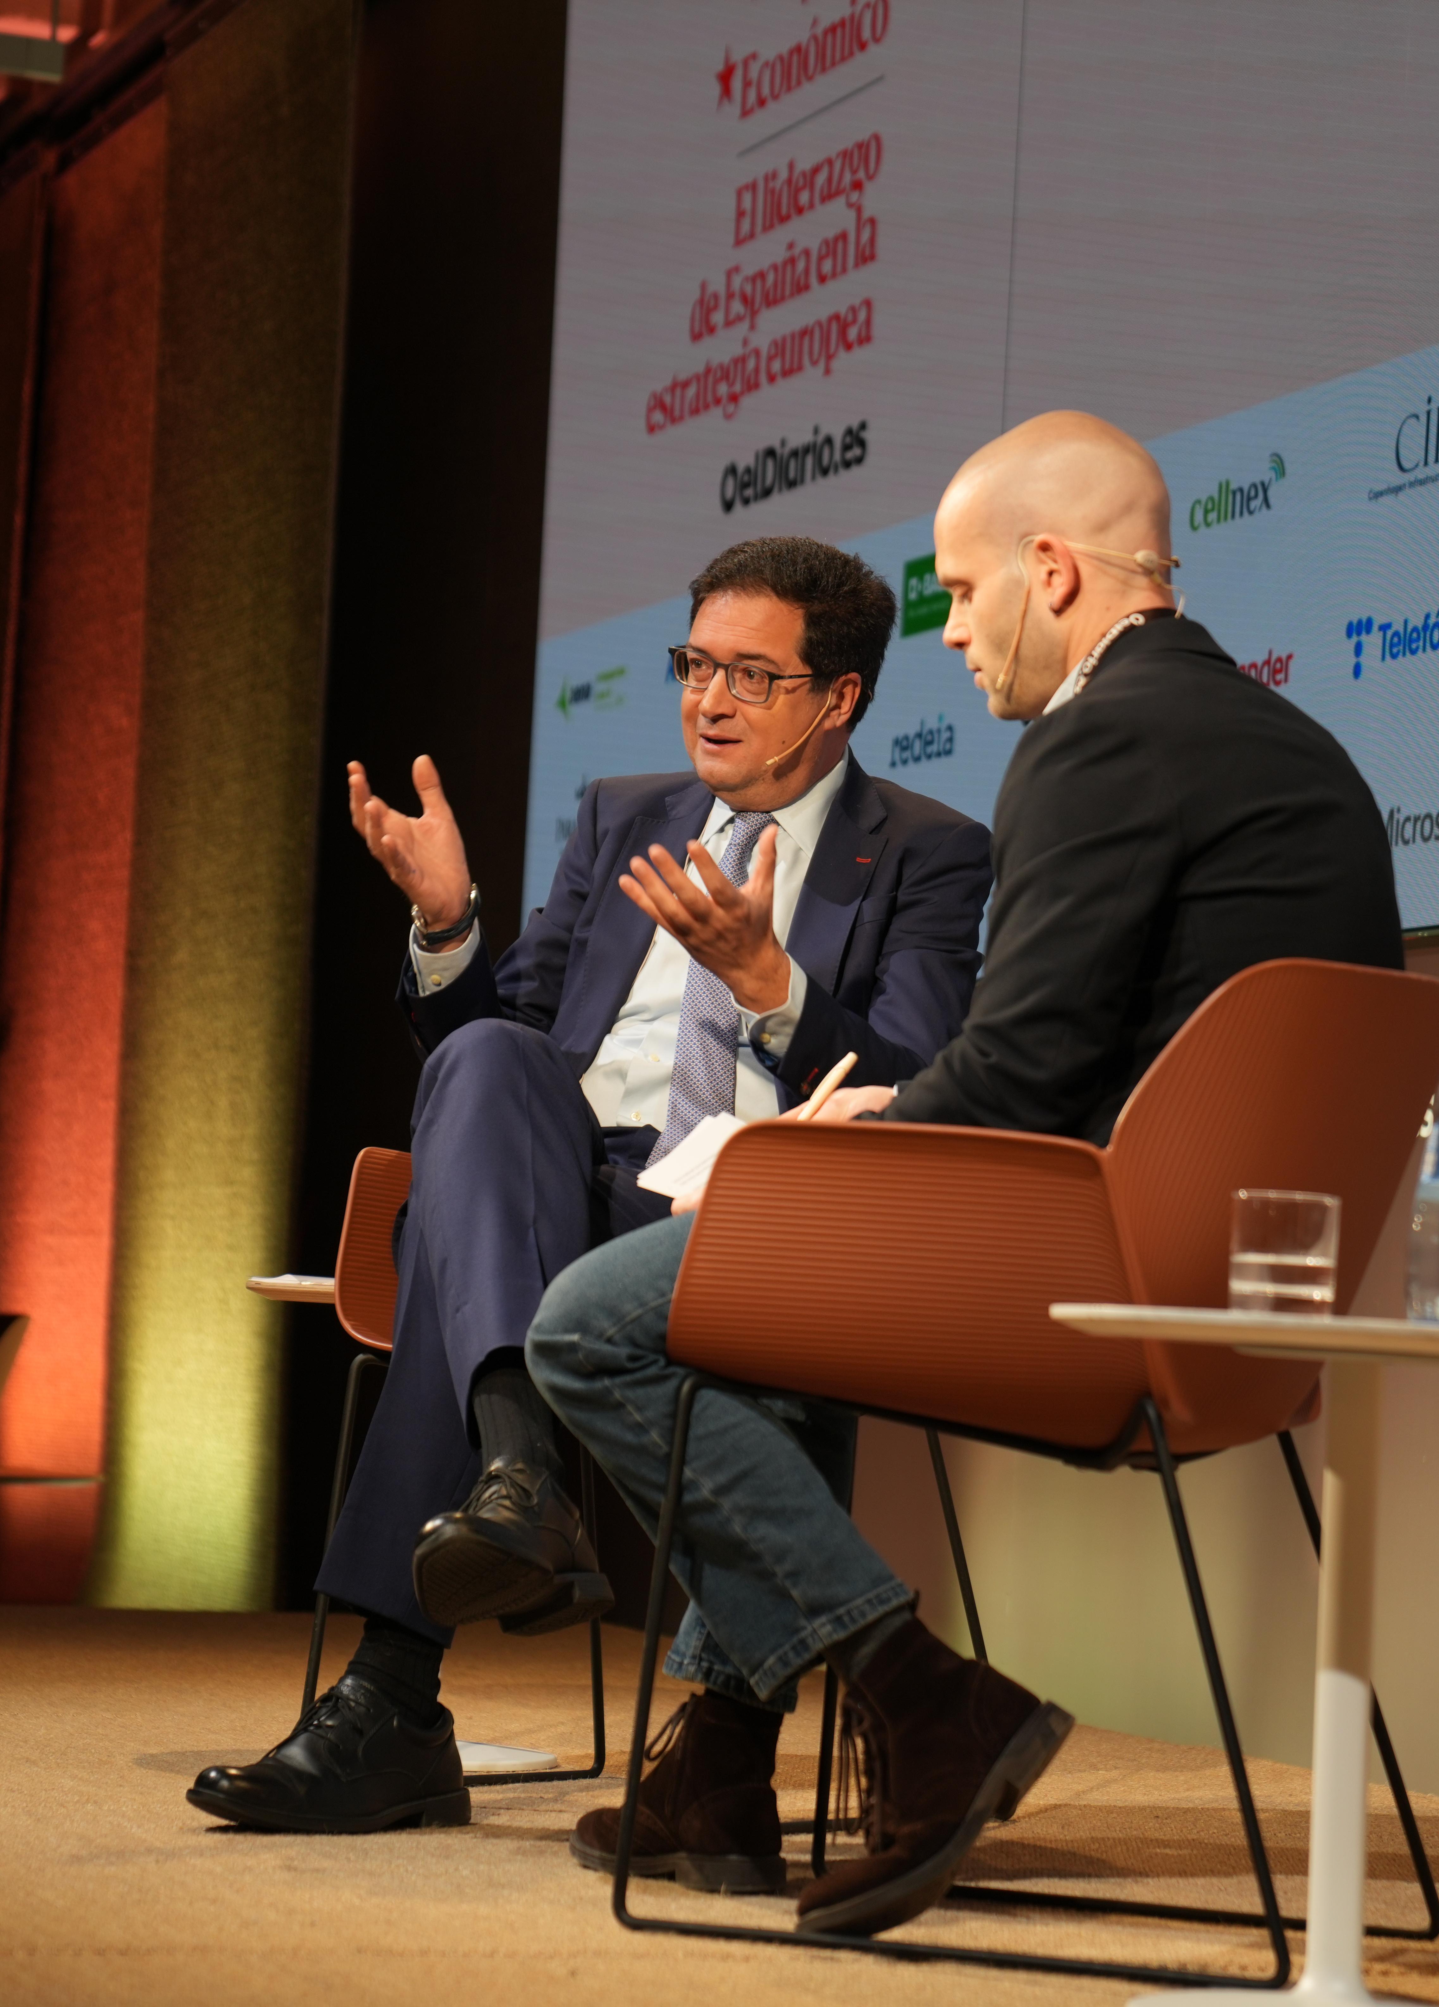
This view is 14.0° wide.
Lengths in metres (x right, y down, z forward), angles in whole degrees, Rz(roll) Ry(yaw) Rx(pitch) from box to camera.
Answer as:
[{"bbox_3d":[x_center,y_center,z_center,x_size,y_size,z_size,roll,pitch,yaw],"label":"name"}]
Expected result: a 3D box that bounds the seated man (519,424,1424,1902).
[{"bbox_3d":[0.207,0.130,4.821,0.770,1.234,0.540,1,-4,24],"label":"seated man"}]

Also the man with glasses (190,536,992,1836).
[{"bbox_3d":[-0.063,0.152,5.540,0.550,1.244,0.810,1,-4,27],"label":"man with glasses"}]

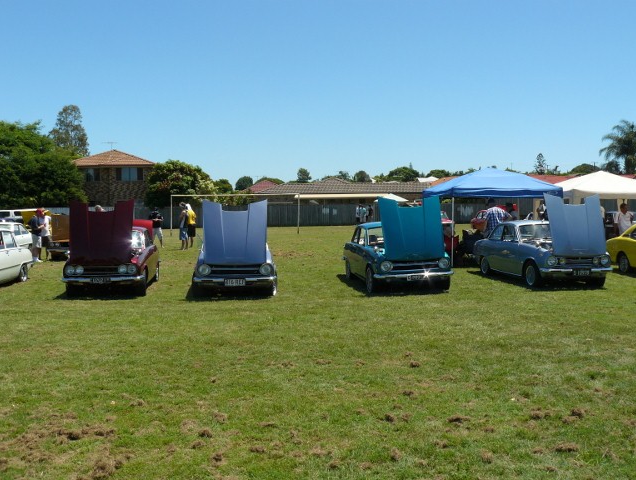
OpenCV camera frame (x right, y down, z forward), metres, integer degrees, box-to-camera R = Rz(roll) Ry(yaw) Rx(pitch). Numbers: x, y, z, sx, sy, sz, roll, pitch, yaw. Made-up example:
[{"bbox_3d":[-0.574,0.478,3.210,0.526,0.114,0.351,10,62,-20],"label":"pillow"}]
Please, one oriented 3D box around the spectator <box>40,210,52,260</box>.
[{"bbox_3d":[-8.689,-0.228,21.289,0.520,1.710,0.380,1,3,24],"label":"spectator"}]

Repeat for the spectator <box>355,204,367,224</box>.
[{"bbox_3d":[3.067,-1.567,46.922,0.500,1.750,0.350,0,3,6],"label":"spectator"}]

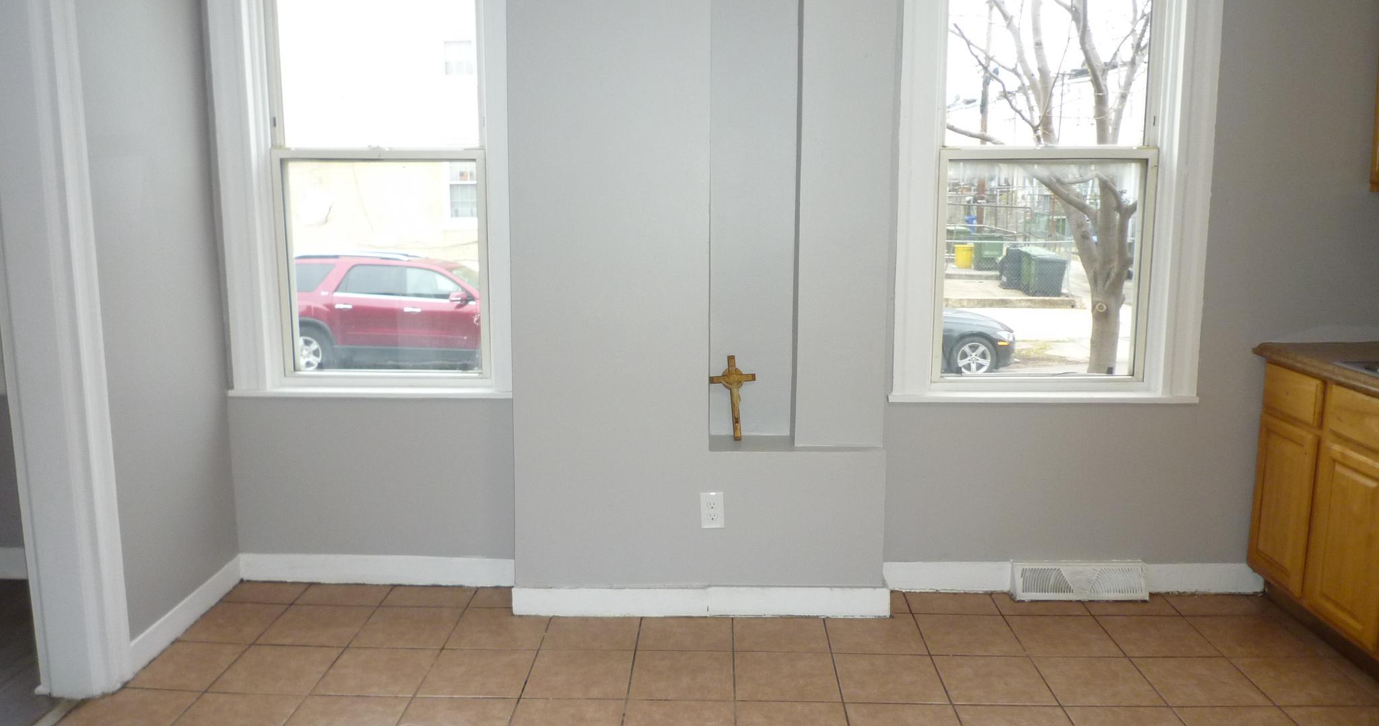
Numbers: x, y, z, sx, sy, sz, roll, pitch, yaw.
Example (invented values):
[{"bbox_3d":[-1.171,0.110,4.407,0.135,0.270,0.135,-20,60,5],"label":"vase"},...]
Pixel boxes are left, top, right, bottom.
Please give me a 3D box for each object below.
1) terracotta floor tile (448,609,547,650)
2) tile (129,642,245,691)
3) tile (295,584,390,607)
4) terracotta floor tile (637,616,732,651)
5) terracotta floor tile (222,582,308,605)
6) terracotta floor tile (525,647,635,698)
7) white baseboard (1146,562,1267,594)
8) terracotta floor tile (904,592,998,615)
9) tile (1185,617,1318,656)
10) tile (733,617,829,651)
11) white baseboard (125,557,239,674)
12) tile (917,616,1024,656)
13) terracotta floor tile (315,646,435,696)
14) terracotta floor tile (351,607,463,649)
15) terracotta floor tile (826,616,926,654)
[{"bbox_3d":[-0.621,0.878,3.275,0.302,0.010,0.299,0,10,2],"label":"terracotta floor tile"},{"bbox_3d":[-1.512,0.921,3.017,0.251,0.010,0.299,0,9,2],"label":"tile"},{"bbox_3d":[-1.222,0.831,3.531,0.302,0.010,0.184,0,10,2],"label":"tile"},{"bbox_3d":[-0.010,0.890,3.276,0.301,0.010,0.280,0,9,2],"label":"terracotta floor tile"},{"bbox_3d":[-1.531,0.838,3.607,0.267,0.010,0.190,0,9,2],"label":"terracotta floor tile"},{"bbox_3d":[-0.327,0.939,2.994,0.301,0.010,0.301,0,9,2],"label":"terracotta floor tile"},{"bbox_3d":[1.871,0.775,3.613,0.425,0.107,0.018,0,9,2],"label":"white baseboard"},{"bbox_3d":[0.911,0.843,3.470,0.302,0.010,0.184,0,10,2],"label":"terracotta floor tile"},{"bbox_3d":[1.820,0.897,3.236,0.301,0.010,0.301,0,9,2],"label":"tile"},{"bbox_3d":[0.298,0.894,3.256,0.302,0.010,0.256,0,9,2],"label":"tile"},{"bbox_3d":[-1.675,0.824,3.320,0.015,0.110,0.737,0,9,-1],"label":"white baseboard"},{"bbox_3d":[0.903,0.885,3.231,0.299,0.010,0.309,0,9,2],"label":"tile"},{"bbox_3d":[-0.934,0.934,3.012,0.301,0.010,0.301,0,9,2],"label":"terracotta floor tile"},{"bbox_3d":[-0.930,0.884,3.319,0.301,0.010,0.301,0,9,2],"label":"terracotta floor tile"},{"bbox_3d":[0.599,0.885,3.232,0.299,0.010,0.290,0,9,2],"label":"terracotta floor tile"}]

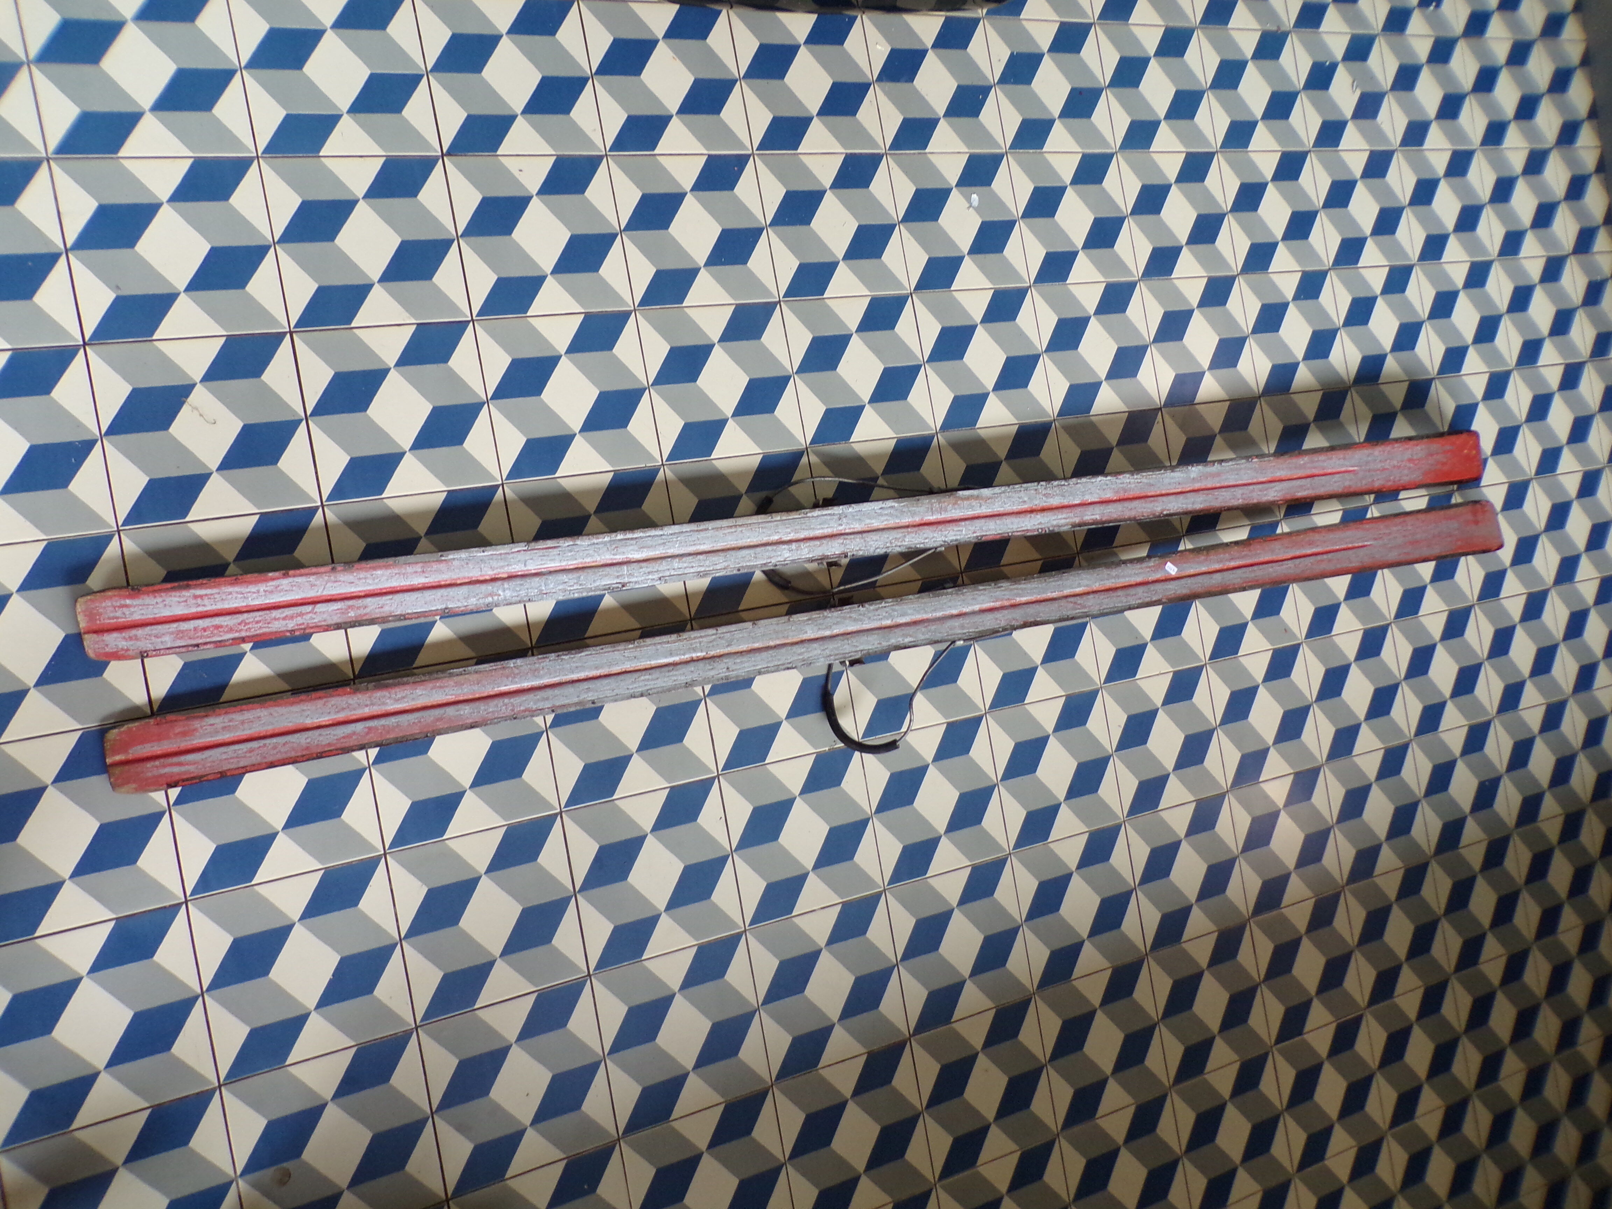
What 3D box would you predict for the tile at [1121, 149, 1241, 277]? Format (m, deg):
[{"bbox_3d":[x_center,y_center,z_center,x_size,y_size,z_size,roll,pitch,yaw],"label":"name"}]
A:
[{"bbox_3d":[0.587,-0.614,1.762,0.200,0.010,0.200,-10,90,-22],"label":"tile"}]

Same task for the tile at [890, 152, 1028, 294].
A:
[{"bbox_3d":[0.220,-0.550,1.610,0.198,0.012,0.198,-10,90,-22],"label":"tile"}]

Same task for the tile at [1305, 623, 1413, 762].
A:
[{"bbox_3d":[0.905,0.142,1.841,0.200,0.012,0.200,-10,90,-22],"label":"tile"}]

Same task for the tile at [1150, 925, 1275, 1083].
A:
[{"bbox_3d":[0.609,0.599,1.689,0.200,0.015,0.200,-10,90,-22],"label":"tile"}]

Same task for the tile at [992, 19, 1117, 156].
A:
[{"bbox_3d":[0.370,-0.779,1.686,0.200,0.010,0.200,-10,90,-22],"label":"tile"}]

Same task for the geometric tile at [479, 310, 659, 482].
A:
[{"bbox_3d":[-0.291,-0.257,1.385,0.200,0.010,0.200,-10,90,-22],"label":"geometric tile"}]

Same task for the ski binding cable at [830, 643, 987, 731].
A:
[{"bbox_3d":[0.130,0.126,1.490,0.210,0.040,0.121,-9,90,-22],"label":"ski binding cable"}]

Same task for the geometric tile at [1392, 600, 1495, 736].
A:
[{"bbox_3d":[1.087,0.110,1.917,0.200,0.012,0.200,-10,90,-22],"label":"geometric tile"}]

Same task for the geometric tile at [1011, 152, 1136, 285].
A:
[{"bbox_3d":[0.398,-0.582,1.685,0.198,0.012,0.198,-10,90,-22],"label":"geometric tile"}]

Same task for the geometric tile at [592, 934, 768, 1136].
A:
[{"bbox_3d":[-0.154,0.528,1.385,0.198,0.012,0.198,-10,90,-22],"label":"geometric tile"}]

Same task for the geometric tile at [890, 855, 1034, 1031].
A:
[{"bbox_3d":[0.210,0.467,1.538,0.199,0.012,0.199,-10,90,-22],"label":"geometric tile"}]

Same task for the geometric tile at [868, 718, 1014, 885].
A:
[{"bbox_3d":[0.180,0.267,1.538,0.198,0.012,0.198,-10,90,-22],"label":"geometric tile"}]

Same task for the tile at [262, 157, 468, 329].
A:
[{"bbox_3d":[-0.508,-0.422,1.308,0.200,0.010,0.200,-10,90,-22],"label":"tile"}]

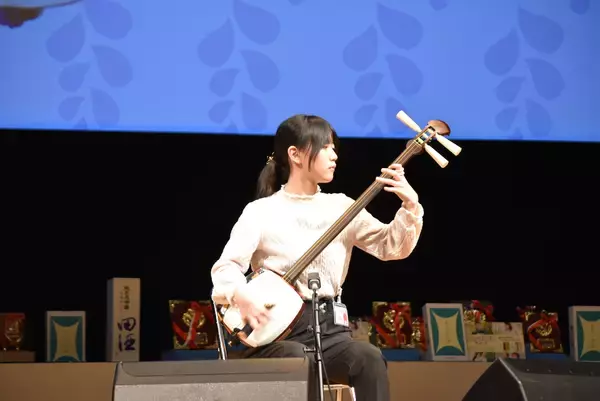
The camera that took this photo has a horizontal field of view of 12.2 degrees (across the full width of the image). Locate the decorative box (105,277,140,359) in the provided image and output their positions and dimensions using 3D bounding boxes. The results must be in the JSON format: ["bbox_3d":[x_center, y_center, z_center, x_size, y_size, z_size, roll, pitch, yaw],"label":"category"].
[{"bbox_3d":[-0.757,0.528,12.056,0.118,0.390,0.118,1,-6,-16],"label":"decorative box"}]

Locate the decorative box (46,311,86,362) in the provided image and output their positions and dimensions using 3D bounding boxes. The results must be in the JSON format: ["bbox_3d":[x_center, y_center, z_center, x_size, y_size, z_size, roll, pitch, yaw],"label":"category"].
[{"bbox_3d":[-0.998,0.595,11.976,0.166,0.248,0.055,0,-15,-12],"label":"decorative box"}]

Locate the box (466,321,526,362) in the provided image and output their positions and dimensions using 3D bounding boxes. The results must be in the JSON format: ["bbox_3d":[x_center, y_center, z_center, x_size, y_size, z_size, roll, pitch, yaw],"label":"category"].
[{"bbox_3d":[0.866,0.637,12.523,0.280,0.180,0.050,1,-19,-16],"label":"box"}]

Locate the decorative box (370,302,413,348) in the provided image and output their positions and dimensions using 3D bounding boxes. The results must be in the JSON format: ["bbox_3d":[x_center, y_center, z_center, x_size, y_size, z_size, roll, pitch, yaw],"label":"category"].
[{"bbox_3d":[0.406,0.560,12.373,0.174,0.213,0.050,1,-21,-16],"label":"decorative box"}]

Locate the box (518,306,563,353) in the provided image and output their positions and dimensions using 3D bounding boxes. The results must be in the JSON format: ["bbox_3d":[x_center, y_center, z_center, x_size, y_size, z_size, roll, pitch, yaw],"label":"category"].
[{"bbox_3d":[1.088,0.602,12.572,0.158,0.193,0.050,1,-21,-17],"label":"box"}]

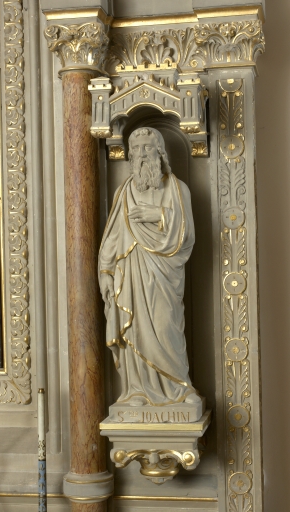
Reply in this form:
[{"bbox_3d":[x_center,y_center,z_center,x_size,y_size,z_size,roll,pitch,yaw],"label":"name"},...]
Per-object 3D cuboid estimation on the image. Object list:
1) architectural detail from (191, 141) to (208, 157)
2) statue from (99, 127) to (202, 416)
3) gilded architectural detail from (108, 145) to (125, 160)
[{"bbox_3d":[0.246,-0.483,4.032,0.073,0.065,0.061,-1,0,10],"label":"architectural detail"},{"bbox_3d":[0.015,0.039,3.925,0.425,1.200,0.293,-1,0,10],"label":"statue"},{"bbox_3d":[-0.129,-0.472,4.100,0.070,0.064,0.061,-1,0,10],"label":"gilded architectural detail"}]

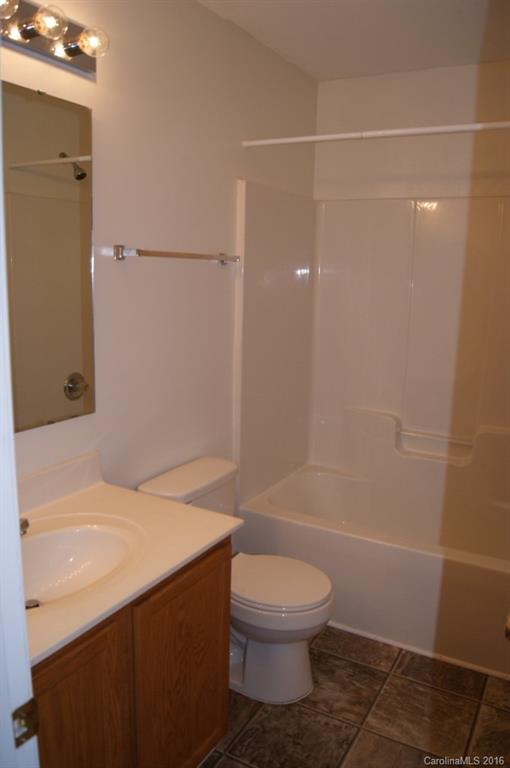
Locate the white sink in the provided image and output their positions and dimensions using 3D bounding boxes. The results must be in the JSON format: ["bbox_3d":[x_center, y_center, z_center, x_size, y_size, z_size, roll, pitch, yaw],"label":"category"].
[{"bbox_3d":[-0.477,0.482,1.337,0.334,0.140,0.440,7,11,29],"label":"white sink"}]

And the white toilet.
[{"bbox_3d":[-0.021,0.736,2.116,0.675,0.745,0.431,7,11,29],"label":"white toilet"}]

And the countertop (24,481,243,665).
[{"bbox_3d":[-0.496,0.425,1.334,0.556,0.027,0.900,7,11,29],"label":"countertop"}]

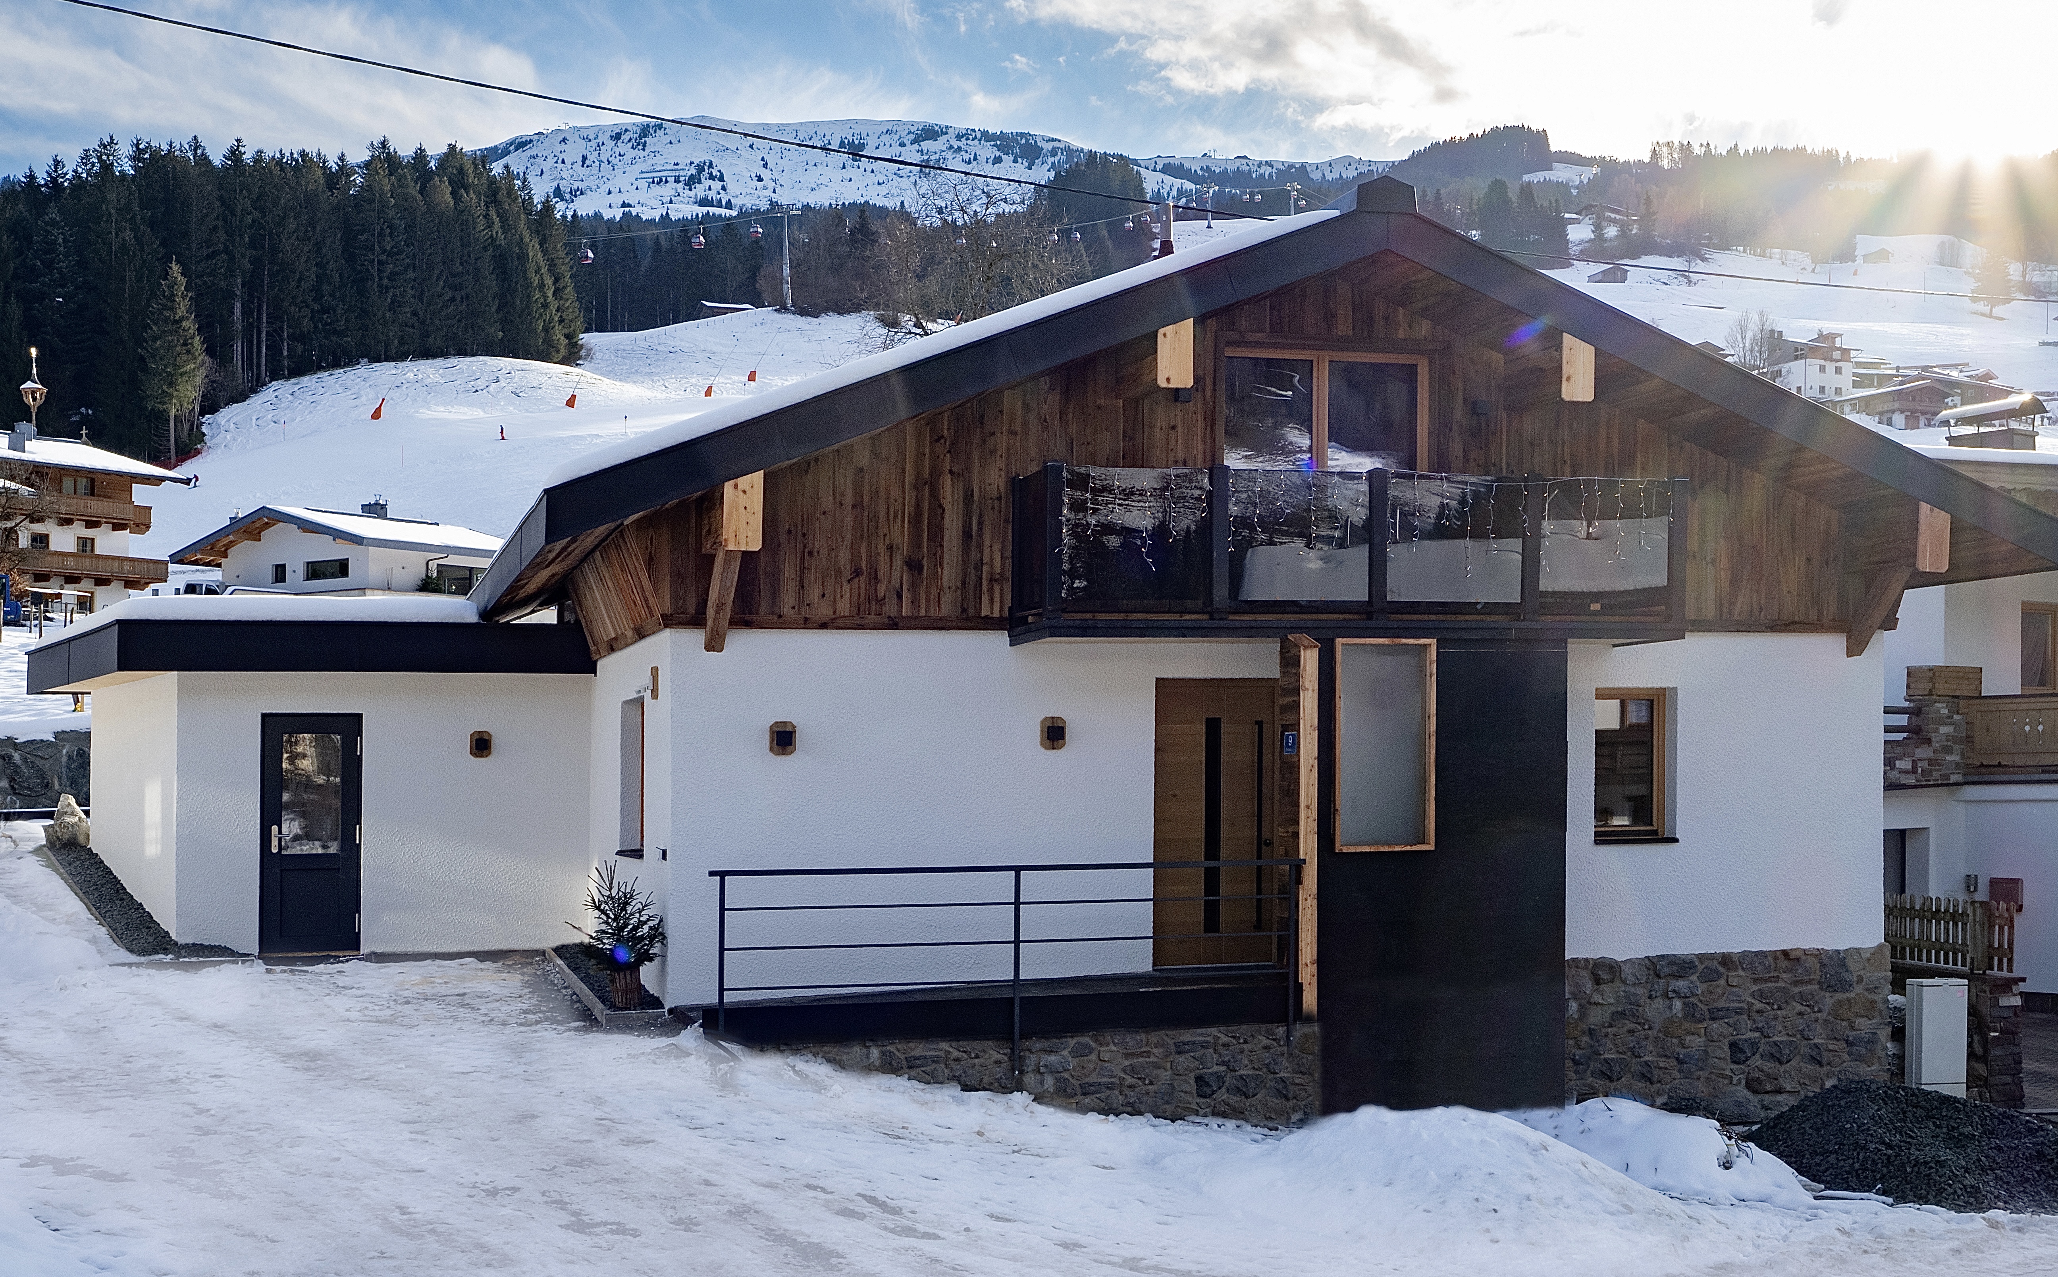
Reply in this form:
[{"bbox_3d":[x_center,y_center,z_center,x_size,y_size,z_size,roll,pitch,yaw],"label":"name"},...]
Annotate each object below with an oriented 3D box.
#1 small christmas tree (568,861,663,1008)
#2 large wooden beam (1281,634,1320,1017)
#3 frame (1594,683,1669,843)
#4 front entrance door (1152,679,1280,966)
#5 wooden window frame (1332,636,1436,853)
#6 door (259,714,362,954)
[{"bbox_3d":[-2.939,2.114,16.100,0.660,1.050,0.620,0,-2,-16],"label":"small christmas tree"},{"bbox_3d":[1.984,1.387,16.450,0.150,2.720,0.330,0,-2,-16],"label":"large wooden beam"},{"bbox_3d":[4.805,1.005,18.100,0.720,1.220,0.100,0,-2,-16],"label":"frame"},{"bbox_3d":[1.414,1.402,17.200,1.050,2.190,0.100,0,-2,-16],"label":"front entrance door"},{"bbox_3d":[2.593,0.773,16.450,0.790,1.530,0.090,0,-2,-16],"label":"wooden window frame"},{"bbox_3d":[-6.423,1.747,20.200,0.870,2.150,0.100,0,-2,-16],"label":"door"}]

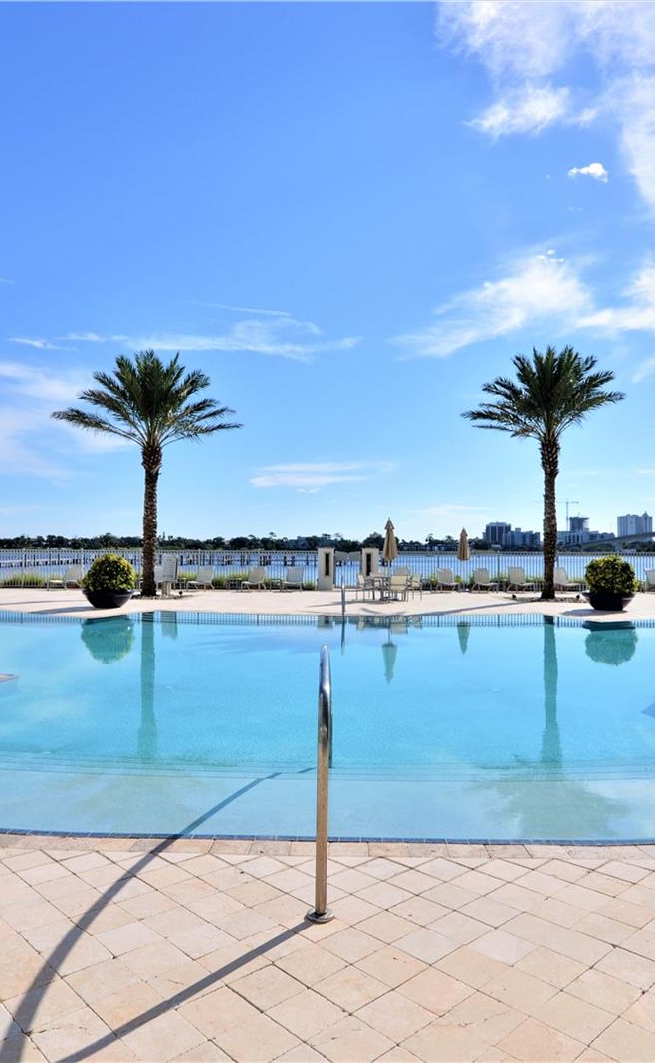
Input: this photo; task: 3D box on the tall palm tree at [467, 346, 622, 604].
[{"bbox_3d":[6.904,-1.841,22.333,5.200,7.899,5.200,0,-1,0],"label":"tall palm tree"}]

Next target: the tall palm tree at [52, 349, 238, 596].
[{"bbox_3d":[-5.801,-1.881,22.932,5.900,7.899,5.700,0,-1,0],"label":"tall palm tree"}]

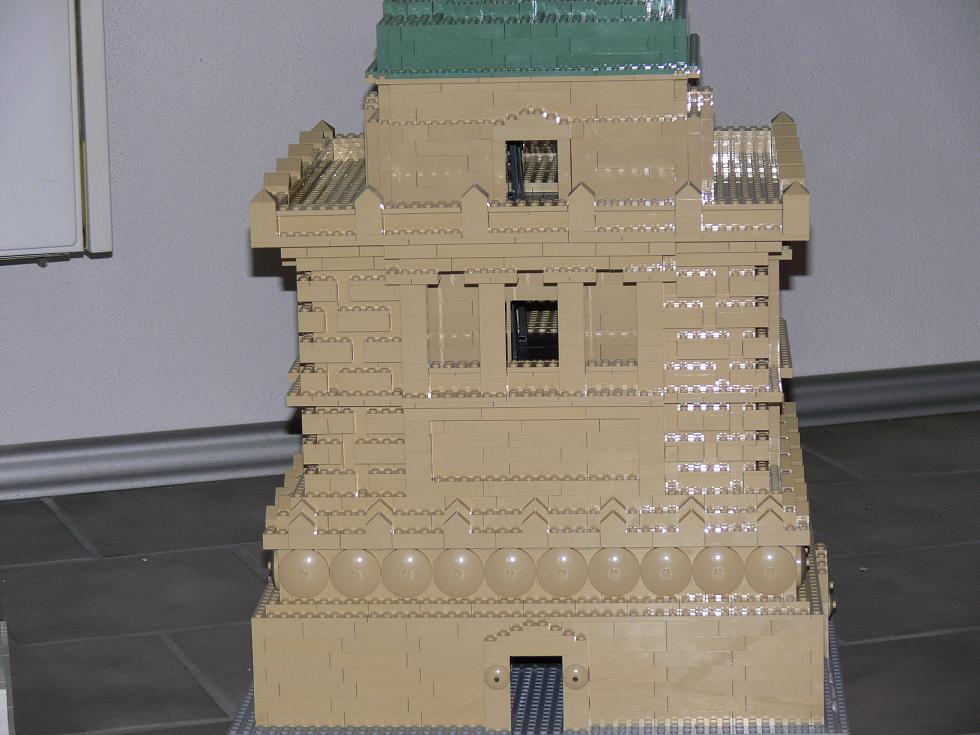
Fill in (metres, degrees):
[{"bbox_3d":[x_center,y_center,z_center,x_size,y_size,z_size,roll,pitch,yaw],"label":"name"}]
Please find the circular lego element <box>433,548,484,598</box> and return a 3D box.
[{"bbox_3d":[-0.020,0.128,2.009,0.032,0.032,0.009,-1,12,4],"label":"circular lego element"}]

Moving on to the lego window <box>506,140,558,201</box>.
[{"bbox_3d":[0.027,-0.122,2.013,0.032,0.039,0.012,-1,12,4],"label":"lego window"}]

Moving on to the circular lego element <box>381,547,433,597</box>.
[{"bbox_3d":[-0.051,0.128,2.011,0.032,0.032,0.009,-1,12,4],"label":"circular lego element"}]

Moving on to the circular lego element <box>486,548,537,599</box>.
[{"bbox_3d":[0.013,0.127,2.008,0.032,0.032,0.008,-1,12,4],"label":"circular lego element"}]

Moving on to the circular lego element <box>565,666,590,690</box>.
[{"bbox_3d":[0.052,0.191,1.995,0.016,0.016,0.005,-1,12,4],"label":"circular lego element"}]

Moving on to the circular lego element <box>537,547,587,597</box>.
[{"bbox_3d":[0.045,0.127,2.006,0.032,0.032,0.008,-1,12,4],"label":"circular lego element"}]

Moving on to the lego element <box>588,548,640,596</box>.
[{"bbox_3d":[0.076,0.127,2.003,0.032,0.032,0.009,-1,12,4],"label":"lego element"}]

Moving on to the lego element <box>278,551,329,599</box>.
[{"bbox_3d":[-0.115,0.129,2.015,0.032,0.032,0.009,-1,12,4],"label":"lego element"}]

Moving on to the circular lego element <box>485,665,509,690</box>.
[{"bbox_3d":[0.005,0.191,1.999,0.016,0.016,0.005,-1,12,4],"label":"circular lego element"}]

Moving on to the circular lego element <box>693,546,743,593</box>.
[{"bbox_3d":[0.141,0.126,2.000,0.032,0.032,0.008,-1,12,4],"label":"circular lego element"}]

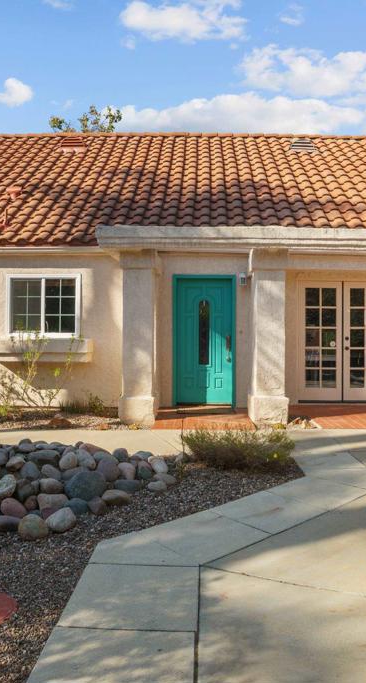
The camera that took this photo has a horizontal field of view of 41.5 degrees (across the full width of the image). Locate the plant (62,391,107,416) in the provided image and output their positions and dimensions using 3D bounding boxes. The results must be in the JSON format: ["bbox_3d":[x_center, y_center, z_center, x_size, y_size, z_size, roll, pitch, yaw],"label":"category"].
[{"bbox_3d":[-1.470,0.920,7.220,0.690,0.350,0.450,0,0,0],"label":"plant"}]

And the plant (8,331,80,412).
[{"bbox_3d":[-2.130,0.460,7.400,1.080,1.200,0.750,0,0,-1],"label":"plant"}]

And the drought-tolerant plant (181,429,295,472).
[{"bbox_3d":[0.520,0.970,4.500,1.060,0.340,0.780,0,0,0],"label":"drought-tolerant plant"}]

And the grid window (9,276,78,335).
[{"bbox_3d":[-2.210,-0.560,7.720,1.150,0.980,0.120,0,0,-1],"label":"grid window"}]

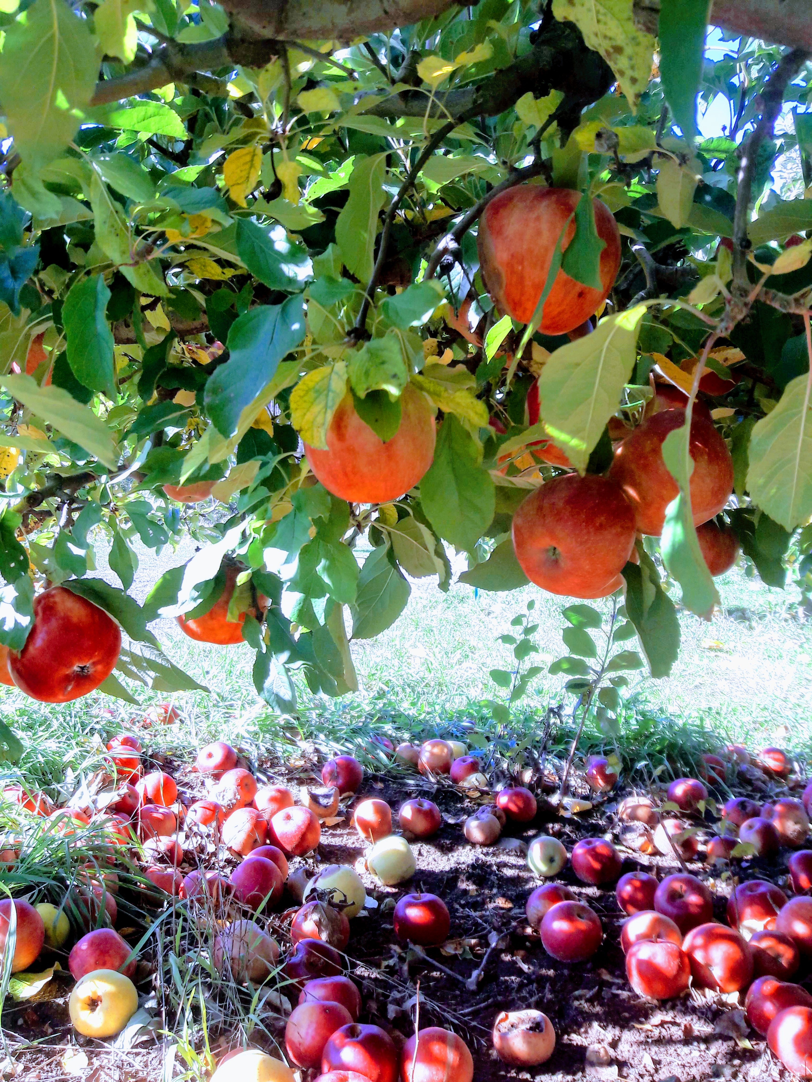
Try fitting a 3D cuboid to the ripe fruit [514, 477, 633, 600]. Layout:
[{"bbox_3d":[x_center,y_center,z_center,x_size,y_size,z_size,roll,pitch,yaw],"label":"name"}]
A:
[{"bbox_3d":[0.106,-0.003,0.555,0.079,0.079,0.073,0,16,31],"label":"ripe fruit"}]

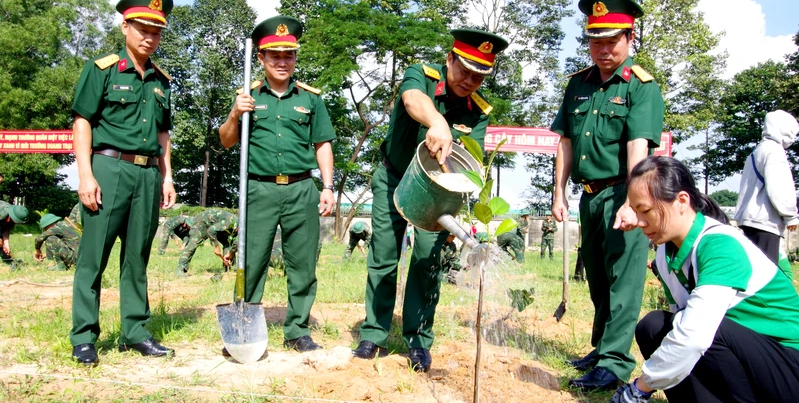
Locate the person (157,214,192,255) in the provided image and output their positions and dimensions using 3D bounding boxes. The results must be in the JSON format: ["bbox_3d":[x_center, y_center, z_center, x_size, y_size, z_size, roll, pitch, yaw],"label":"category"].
[{"bbox_3d":[-5.805,0.859,15.600,0.850,1.060,0.520,0,-3,32],"label":"person"}]

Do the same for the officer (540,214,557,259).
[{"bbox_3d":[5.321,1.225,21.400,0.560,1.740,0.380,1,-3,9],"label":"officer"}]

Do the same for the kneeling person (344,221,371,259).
[{"bbox_3d":[-1.037,0.963,14.800,0.650,0.950,0.750,2,-3,-7],"label":"kneeling person"}]

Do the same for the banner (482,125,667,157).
[{"bbox_3d":[5.740,-2.002,20.000,6.600,0.780,0.060,1,-3,-1],"label":"banner"}]

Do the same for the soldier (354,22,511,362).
[{"bbox_3d":[0.146,-0.025,3.020,0.600,1.640,0.600,3,-3,-25],"label":"soldier"}]

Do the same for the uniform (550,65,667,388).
[{"bbox_3d":[0.948,0.068,2.730,0.480,1.450,0.340,0,-3,33],"label":"uniform"}]

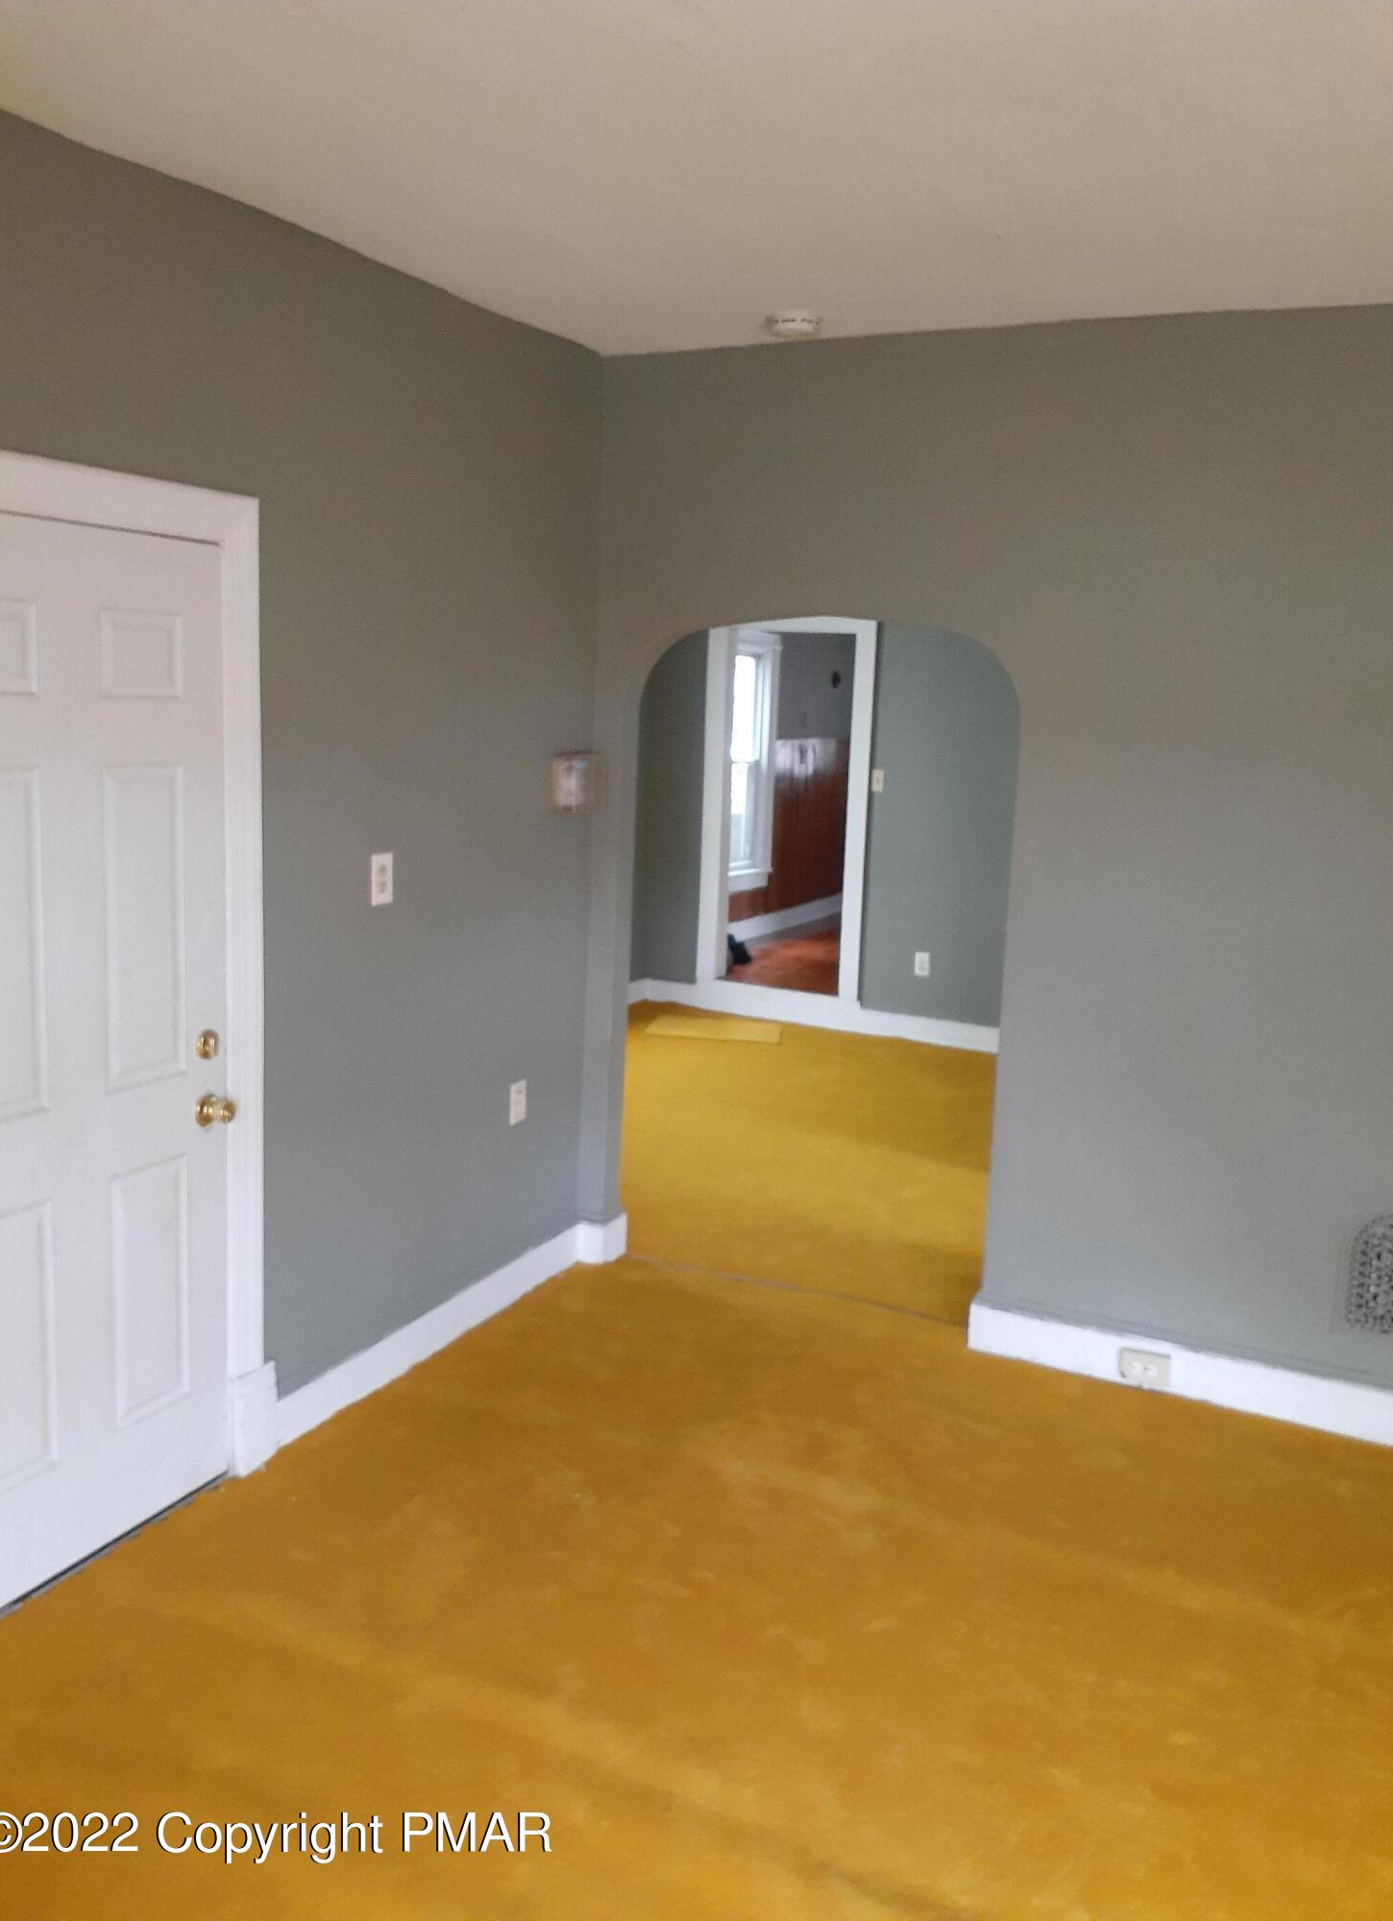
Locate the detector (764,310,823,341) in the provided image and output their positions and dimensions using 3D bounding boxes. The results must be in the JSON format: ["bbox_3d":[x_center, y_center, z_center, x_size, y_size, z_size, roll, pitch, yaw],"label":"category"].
[{"bbox_3d":[0.243,-1.559,3.693,0.131,0.044,0.131,7,11,25],"label":"detector"}]

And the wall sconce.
[{"bbox_3d":[-0.336,-0.504,4.241,0.084,0.165,0.172,7,11,25],"label":"wall sconce"}]

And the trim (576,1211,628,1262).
[{"bbox_3d":[-0.295,0.860,4.656,0.096,0.124,0.152,7,11,25],"label":"trim"}]

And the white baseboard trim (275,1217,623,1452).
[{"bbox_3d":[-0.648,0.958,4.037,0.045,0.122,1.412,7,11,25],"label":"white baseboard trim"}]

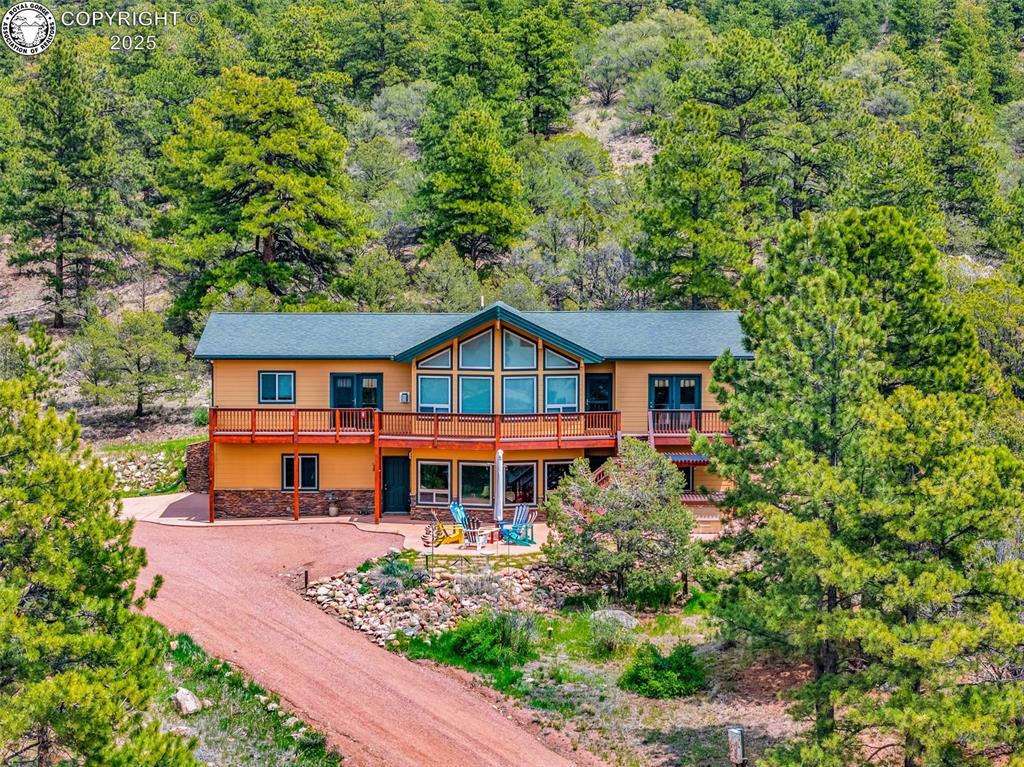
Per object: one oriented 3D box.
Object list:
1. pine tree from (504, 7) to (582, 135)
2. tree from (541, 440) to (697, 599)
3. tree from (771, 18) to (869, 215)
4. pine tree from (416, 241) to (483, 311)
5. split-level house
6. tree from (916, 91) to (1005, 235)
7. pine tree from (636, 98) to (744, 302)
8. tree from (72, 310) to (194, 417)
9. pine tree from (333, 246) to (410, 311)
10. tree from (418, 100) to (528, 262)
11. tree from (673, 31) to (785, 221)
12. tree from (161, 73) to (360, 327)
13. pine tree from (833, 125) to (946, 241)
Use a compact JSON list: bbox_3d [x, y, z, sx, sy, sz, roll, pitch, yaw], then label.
[{"bbox_3d":[2.435,-24.119,160.000,5.910,10.070,5.910,0,4,0],"label":"pine tree"},{"bbox_3d":[3.439,4.240,65.000,4.810,5.020,4.670,0,4,0],"label":"tree"},{"bbox_3d":[19.041,-16.330,129.000,5.990,12.370,5.990,0,4,0],"label":"tree"},{"bbox_3d":[-3.110,-5.325,103.000,3.190,3.580,3.090,0,4,0],"label":"pine tree"},{"bbox_3d":[-1.430,0.807,80.217,20.700,8.100,13.200,0,4,0],"label":"split-level house"},{"bbox_3d":[27.243,-13.637,126.000,5.080,8.890,4.930,0,4,0],"label":"tree"},{"bbox_3d":[8.919,-8.995,104.000,5.560,10.450,5.390,0,4,0],"label":"pine tree"},{"bbox_3d":[-16.185,-0.855,88.500,5.110,4.540,5.110,0,4,0],"label":"tree"},{"bbox_3d":[-6.856,-4.831,101.000,3.730,3.720,3.730,0,4,0],"label":"pine tree"},{"bbox_3d":[-2.139,-11.141,115.000,5.930,9.170,5.750,0,4,0],"label":"tree"},{"bbox_3d":[13.432,-16.143,129.000,6.720,12.240,6.720,0,4,0],"label":"tree"},{"bbox_3d":[-12.778,-9.885,106.000,10.130,12.500,9.830,0,4,0],"label":"tree"},{"bbox_3d":[21.647,-11.327,119.000,6.250,7.360,6.060,0,4,0],"label":"pine tree"}]

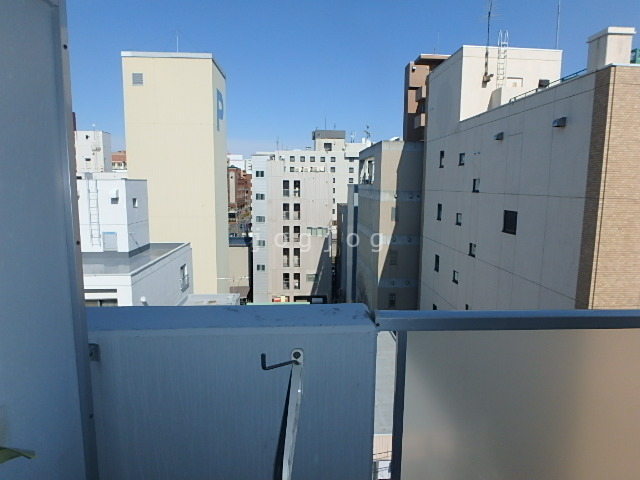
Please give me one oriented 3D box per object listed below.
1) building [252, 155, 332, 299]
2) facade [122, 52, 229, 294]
[{"bbox_3d":[-4.170,-0.970,61.030,11.180,23.190,13.000,0,8,-3],"label":"building"},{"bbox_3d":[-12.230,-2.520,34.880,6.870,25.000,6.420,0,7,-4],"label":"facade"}]

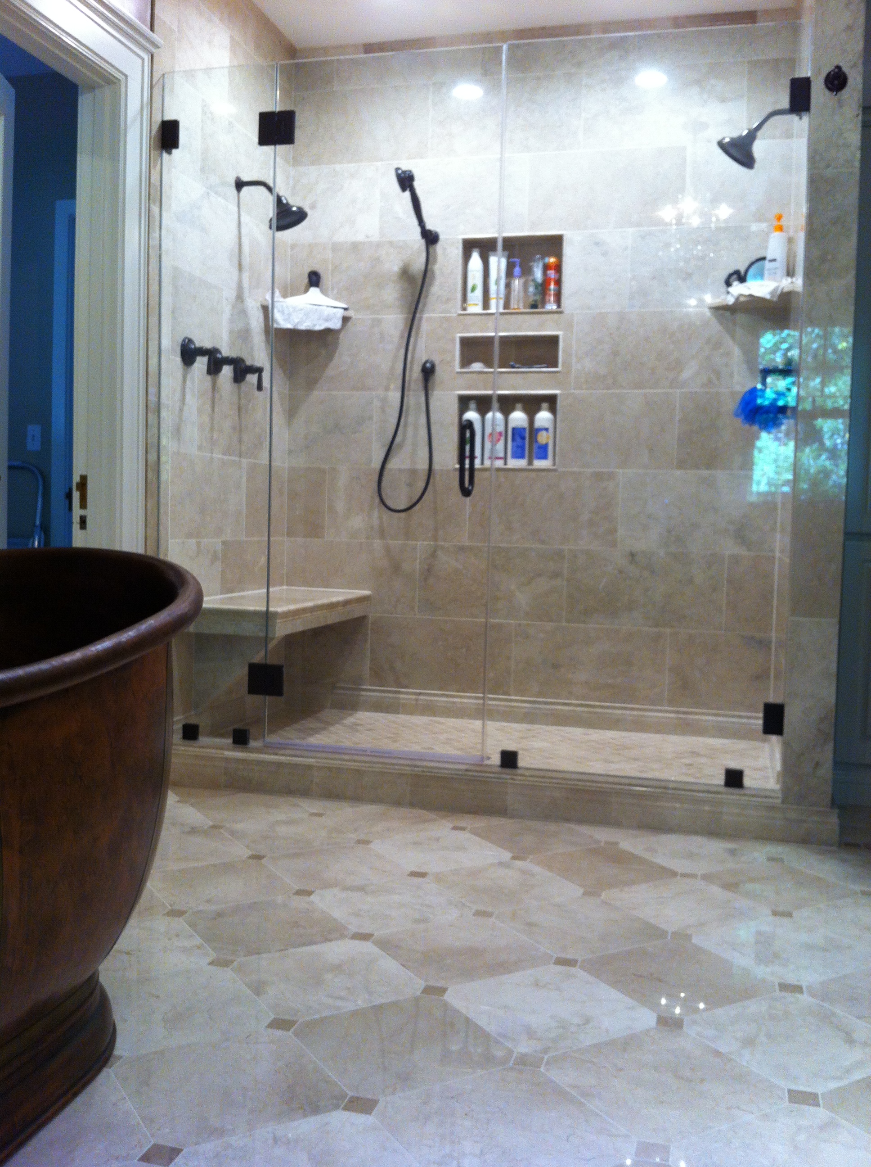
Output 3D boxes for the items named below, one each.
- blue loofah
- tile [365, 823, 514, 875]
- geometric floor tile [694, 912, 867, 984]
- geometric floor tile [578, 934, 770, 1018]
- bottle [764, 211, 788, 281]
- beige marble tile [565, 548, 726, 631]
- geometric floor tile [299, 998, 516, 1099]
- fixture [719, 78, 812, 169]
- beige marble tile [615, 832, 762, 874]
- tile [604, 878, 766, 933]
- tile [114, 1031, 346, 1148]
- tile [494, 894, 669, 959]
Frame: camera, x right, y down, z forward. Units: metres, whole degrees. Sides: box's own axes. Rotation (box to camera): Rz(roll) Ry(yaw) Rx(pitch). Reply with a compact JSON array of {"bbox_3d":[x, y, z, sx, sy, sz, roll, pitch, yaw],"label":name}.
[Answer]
[{"bbox_3d":[1.082,-0.581,3.909,0.170,0.159,0.165,2,4,14],"label":"blue loofah"},{"bbox_3d":[0.012,0.714,3.128,0.305,0.012,0.305,-1,4,-31],"label":"tile"},{"bbox_3d":[0.742,0.777,2.489,0.305,0.012,0.305,-1,5,-30],"label":"geometric floor tile"},{"bbox_3d":[0.477,0.782,2.332,0.305,0.012,0.305,-1,5,-30],"label":"geometric floor tile"},{"bbox_3d":[1.229,-1.204,4.241,0.078,0.256,0.062,3,4,30],"label":"bottle"},{"bbox_3d":[0.820,0.020,4.618,0.612,0.306,0.012,2,4,15],"label":"beige marble tile"},{"bbox_3d":[-0.058,0.791,2.016,0.305,0.012,0.305,-1,5,-30],"label":"geometric floor tile"},{"bbox_3d":[1.051,-1.459,3.821,0.265,0.218,0.140,2,4,15],"label":"fixture"},{"bbox_3d":[0.693,0.728,3.172,0.305,0.012,0.305,-1,5,-30],"label":"beige marble tile"},{"bbox_3d":[0.584,0.752,2.749,0.305,0.010,0.305,-1,4,-30],"label":"tile"},{"bbox_3d":[-0.319,0.784,1.836,0.305,0.012,0.305,-1,4,-31],"label":"tile"},{"bbox_3d":[0.318,0.755,2.582,0.305,0.012,0.305,-1,4,-31],"label":"tile"}]

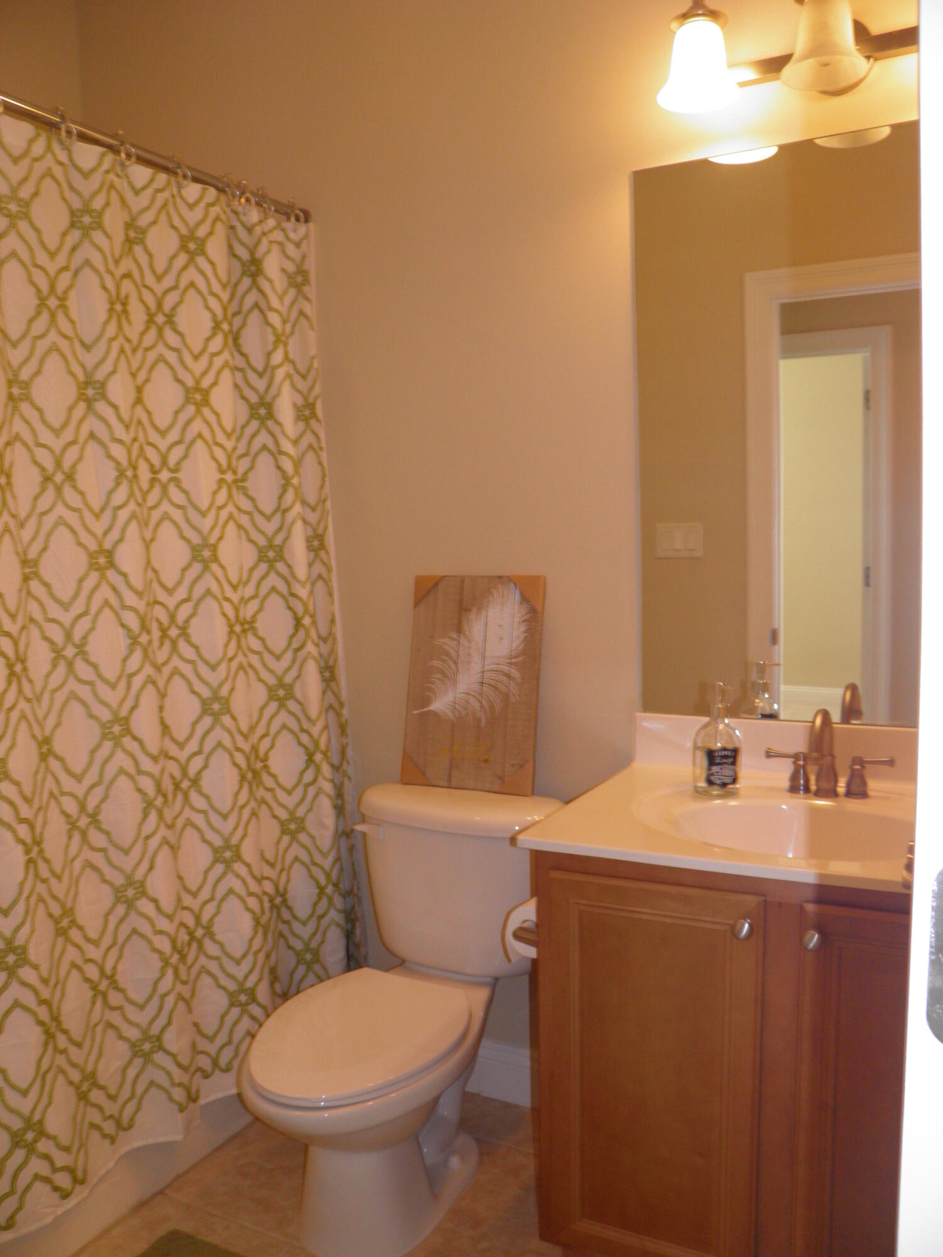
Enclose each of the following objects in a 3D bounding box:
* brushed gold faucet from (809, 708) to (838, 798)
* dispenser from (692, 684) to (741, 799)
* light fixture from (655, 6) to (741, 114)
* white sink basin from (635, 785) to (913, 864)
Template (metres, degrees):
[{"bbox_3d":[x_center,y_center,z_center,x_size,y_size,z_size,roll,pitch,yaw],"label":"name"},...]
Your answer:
[{"bbox_3d":[0.611,0.218,1.757,0.048,0.160,0.150,1,5,26],"label":"brushed gold faucet"},{"bbox_3d":[0.448,0.198,1.824,0.088,0.200,0.100,-2,5,-6],"label":"dispenser"},{"bbox_3d":[0.399,-1.003,1.771,0.144,0.158,0.144,1,5,26],"label":"light fixture"},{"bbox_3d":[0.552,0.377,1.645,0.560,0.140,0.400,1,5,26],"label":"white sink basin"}]

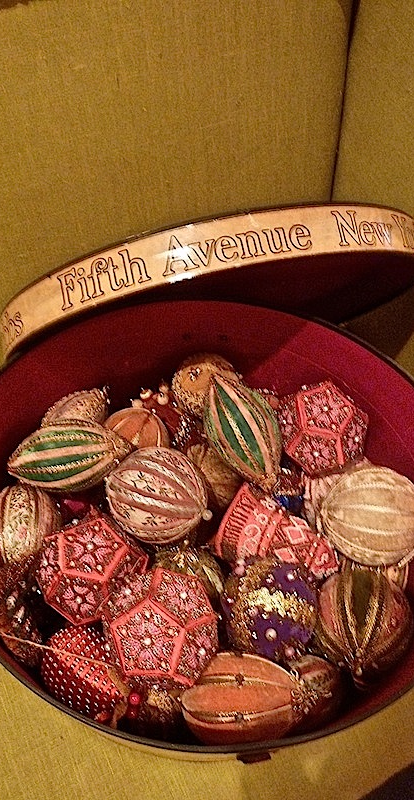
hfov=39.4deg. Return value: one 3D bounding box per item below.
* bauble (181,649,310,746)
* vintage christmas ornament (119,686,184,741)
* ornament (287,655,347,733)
[{"bbox_3d":[0.022,0.182,0.353,0.079,0.056,0.056,-6,62,-5],"label":"bauble"},{"bbox_3d":[-0.036,0.201,0.372,0.053,0.057,0.053,-2,55,2],"label":"vintage christmas ornament"},{"bbox_3d":[0.064,0.187,0.369,0.051,0.055,0.051,-2,55,2],"label":"ornament"}]

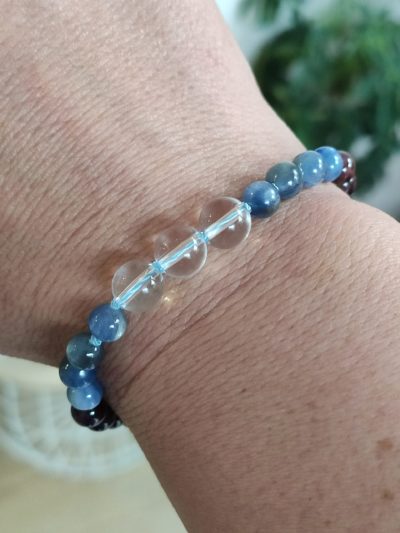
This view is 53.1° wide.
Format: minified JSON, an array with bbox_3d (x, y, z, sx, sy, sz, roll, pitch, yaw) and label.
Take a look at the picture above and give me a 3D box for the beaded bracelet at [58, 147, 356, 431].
[{"bbox_3d":[0.004,0.005,0.080,0.072,0.054,0.011,-38,61,-13],"label":"beaded bracelet"}]

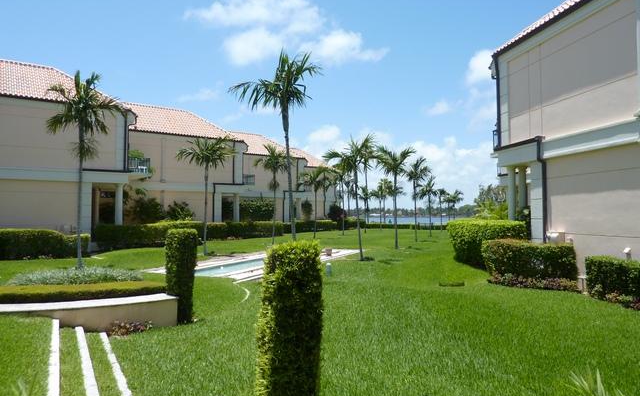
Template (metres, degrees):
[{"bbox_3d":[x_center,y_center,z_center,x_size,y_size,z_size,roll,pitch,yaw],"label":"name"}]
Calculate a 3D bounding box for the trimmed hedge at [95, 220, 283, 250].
[{"bbox_3d":[-7.357,2.289,32.436,1.200,1.200,19.200,-1,-2,21],"label":"trimmed hedge"}]

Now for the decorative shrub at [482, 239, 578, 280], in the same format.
[{"bbox_3d":[5.400,1.650,12.200,2.300,1.080,0.800,-1,-3,34],"label":"decorative shrub"}]

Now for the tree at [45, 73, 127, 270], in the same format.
[{"bbox_3d":[-7.255,-0.842,14.289,2.411,6.261,2.411,0,-2,0],"label":"tree"}]

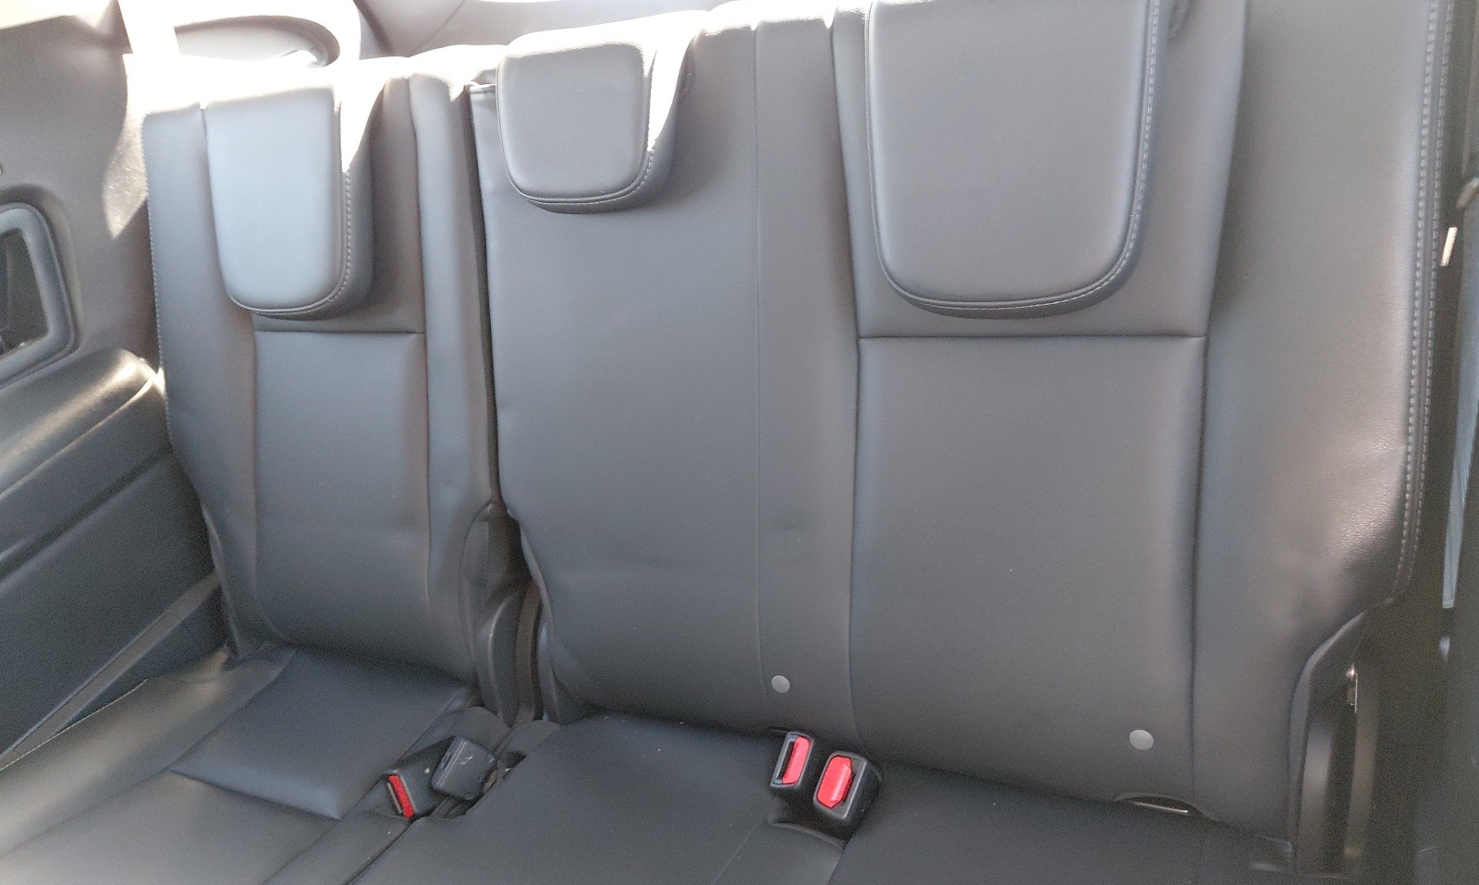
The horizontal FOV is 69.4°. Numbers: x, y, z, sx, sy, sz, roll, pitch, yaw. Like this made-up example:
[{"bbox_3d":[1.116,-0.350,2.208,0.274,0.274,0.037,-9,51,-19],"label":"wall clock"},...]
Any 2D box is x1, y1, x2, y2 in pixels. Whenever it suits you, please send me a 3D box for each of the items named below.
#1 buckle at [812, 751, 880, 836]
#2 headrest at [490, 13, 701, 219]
[{"bbox_3d":[0.087,0.278,0.848,0.030,0.049,0.051,9,65,29],"label":"buckle"},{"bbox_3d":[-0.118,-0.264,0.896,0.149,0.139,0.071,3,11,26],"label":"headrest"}]

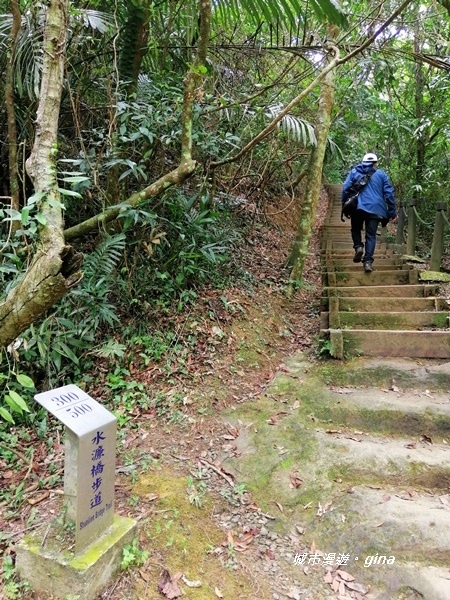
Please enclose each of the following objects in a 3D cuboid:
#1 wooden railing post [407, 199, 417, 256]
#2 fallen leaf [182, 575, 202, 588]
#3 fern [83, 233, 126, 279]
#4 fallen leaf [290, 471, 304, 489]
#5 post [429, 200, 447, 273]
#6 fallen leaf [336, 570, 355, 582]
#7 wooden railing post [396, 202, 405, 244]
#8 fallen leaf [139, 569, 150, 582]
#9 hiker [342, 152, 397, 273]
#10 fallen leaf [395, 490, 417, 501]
[{"bbox_3d":[3.054,-1.182,7.350,0.135,0.940,0.135,3,3,11],"label":"wooden railing post"},{"bbox_3d":[-0.122,1.044,1.681,0.088,0.012,0.018,6,13,28],"label":"fallen leaf"},{"bbox_3d":[-1.043,-0.385,3.900,0.400,0.400,0.330,0,3,-6],"label":"fern"},{"bbox_3d":[0.363,0.889,2.256,0.060,0.035,0.095,2,11,9],"label":"fallen leaf"},{"bbox_3d":[2.869,-0.846,6.050,0.140,0.940,0.140,5,3,11],"label":"post"},{"bbox_3d":[0.459,1.038,1.702,0.072,0.015,0.029,9,14,38],"label":"fallen leaf"},{"bbox_3d":[3.479,-1.501,8.900,0.135,0.920,0.135,3,3,11],"label":"wooden railing post"},{"bbox_3d":[-0.308,1.037,1.704,0.026,0.015,0.070,-9,15,-39],"label":"fallen leaf"},{"bbox_3d":[1.972,-1.194,6.150,0.700,1.650,0.550,1,3,13],"label":"hiker"},{"bbox_3d":[0.853,0.926,2.137,0.093,0.015,0.046,3,12,15],"label":"fallen leaf"}]

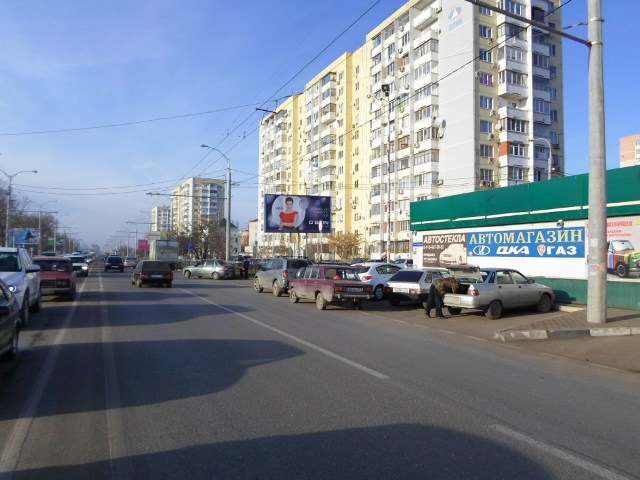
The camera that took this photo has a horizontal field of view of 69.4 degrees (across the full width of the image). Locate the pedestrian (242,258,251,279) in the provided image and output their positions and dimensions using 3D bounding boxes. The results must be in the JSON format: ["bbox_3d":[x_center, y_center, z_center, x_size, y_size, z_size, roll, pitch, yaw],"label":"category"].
[{"bbox_3d":[-5.650,2.200,35.400,0.380,1.670,0.500,1,-2,-30],"label":"pedestrian"}]

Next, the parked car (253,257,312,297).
[{"bbox_3d":[-1.612,1.630,21.157,1.740,1.700,4.200,1,-2,-26],"label":"parked car"}]

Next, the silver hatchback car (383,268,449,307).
[{"bbox_3d":[4.069,1.681,16.989,1.650,1.410,4.030,-1,-3,43],"label":"silver hatchback car"}]

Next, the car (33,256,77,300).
[{"bbox_3d":[-9.500,1.340,16.450,1.620,1.440,4.100,1,-2,-26],"label":"car"}]

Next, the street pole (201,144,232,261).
[{"bbox_3d":[-10.270,-3.000,45.500,2.850,12.200,0.420,1,-2,-25],"label":"street pole"}]

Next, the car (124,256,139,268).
[{"bbox_3d":[-25.298,2.955,61.897,1.700,1.460,4.300,1,-2,-25],"label":"car"}]

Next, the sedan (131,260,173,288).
[{"bbox_3d":[-9.370,1.863,25.649,1.650,1.410,4.030,2,-2,-28],"label":"sedan"}]

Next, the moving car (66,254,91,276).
[{"bbox_3d":[-18.922,2.100,35.927,1.680,1.480,4.150,1,-2,-25],"label":"moving car"}]

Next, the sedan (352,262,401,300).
[{"bbox_3d":[2.684,1.740,20.197,1.770,1.490,4.280,-1,-3,39],"label":"sedan"}]

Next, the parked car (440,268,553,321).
[{"bbox_3d":[5.616,1.598,14.494,4.260,1.430,1.680,2,-2,-32],"label":"parked car"}]

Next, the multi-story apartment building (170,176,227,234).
[{"bbox_3d":[-62.700,-8.950,232.000,14.500,35.300,54.000,1,-2,-28],"label":"multi-story apartment building"}]

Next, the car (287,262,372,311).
[{"bbox_3d":[0.260,1.660,16.500,1.620,1.450,4.100,1,-2,-24],"label":"car"}]

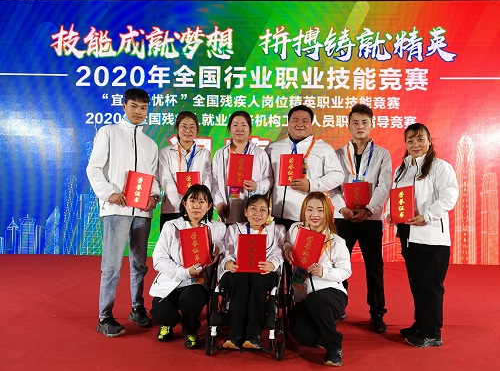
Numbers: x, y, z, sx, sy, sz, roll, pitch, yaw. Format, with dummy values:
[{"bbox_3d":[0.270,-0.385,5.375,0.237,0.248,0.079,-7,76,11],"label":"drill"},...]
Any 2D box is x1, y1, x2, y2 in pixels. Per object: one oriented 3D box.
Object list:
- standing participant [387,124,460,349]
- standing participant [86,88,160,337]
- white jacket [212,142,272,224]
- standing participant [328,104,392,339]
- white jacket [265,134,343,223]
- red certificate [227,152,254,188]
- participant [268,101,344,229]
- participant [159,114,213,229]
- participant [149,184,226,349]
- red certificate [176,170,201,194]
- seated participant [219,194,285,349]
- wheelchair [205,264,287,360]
[{"bbox_3d":[1.205,0.330,2.730,0.470,1.540,0.400,0,-1,43],"label":"standing participant"},{"bbox_3d":[-0.951,0.183,2.920,0.520,1.800,0.440,0,2,-22],"label":"standing participant"},{"bbox_3d":[-0.059,-0.015,3.070,0.480,0.660,0.320,1,1,-2],"label":"white jacket"},{"bbox_3d":[0.841,0.238,2.980,0.490,1.730,0.400,1,2,8],"label":"standing participant"},{"bbox_3d":[0.440,-0.060,3.140,0.610,0.690,0.400,0,-1,19],"label":"white jacket"},{"bbox_3d":[-0.070,-0.109,2.920,0.180,0.247,0.015,6,2,-2],"label":"red certificate"},{"bbox_3d":[0.440,0.220,3.150,0.620,1.740,0.420,0,-1,19],"label":"participant"},{"bbox_3d":[-0.516,0.253,3.120,0.450,1.660,0.360,0,2,-8],"label":"participant"},{"bbox_3d":[-0.435,0.545,2.740,0.540,1.070,0.620,1,-1,-12],"label":"participant"},{"bbox_3d":[-0.450,0.022,2.950,0.178,0.245,0.020,-3,-7,-2],"label":"red certificate"},{"bbox_3d":[0.017,0.536,2.660,0.440,0.950,0.660,1,1,5],"label":"seated participant"},{"bbox_3d":[0.000,0.645,2.780,0.600,0.880,0.950,1,-1,6],"label":"wheelchair"}]

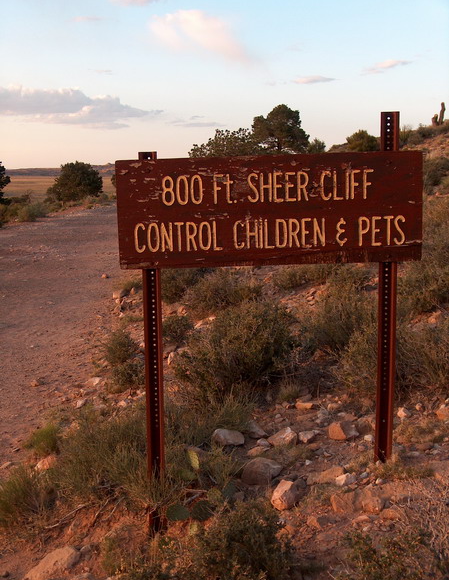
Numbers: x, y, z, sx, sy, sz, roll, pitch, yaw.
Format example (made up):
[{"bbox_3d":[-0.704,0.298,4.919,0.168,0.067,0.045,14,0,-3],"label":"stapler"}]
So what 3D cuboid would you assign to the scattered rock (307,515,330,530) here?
[{"bbox_3d":[0.390,0.964,3.735,0.099,0.053,0.074,0,8,0],"label":"scattered rock"}]

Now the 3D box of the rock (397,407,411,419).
[{"bbox_3d":[0.931,0.637,4.684,0.072,0.055,0.054,0,8,0],"label":"rock"}]

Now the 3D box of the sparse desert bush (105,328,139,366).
[{"bbox_3d":[-0.806,0.450,7.050,0.270,0.270,0.260,-2,9,-7],"label":"sparse desert bush"}]

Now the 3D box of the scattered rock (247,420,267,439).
[{"bbox_3d":[0.178,0.778,5.020,0.120,0.085,0.110,-1,9,2],"label":"scattered rock"}]

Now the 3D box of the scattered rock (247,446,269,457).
[{"bbox_3d":[0.174,0.850,4.742,0.115,0.046,0.086,0,8,0],"label":"scattered rock"}]

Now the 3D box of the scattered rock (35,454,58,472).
[{"bbox_3d":[-0.974,0.950,4.930,0.130,0.080,0.110,-3,9,-12],"label":"scattered rock"}]

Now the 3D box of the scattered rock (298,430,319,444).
[{"bbox_3d":[0.439,0.771,4.705,0.104,0.061,0.078,0,8,0],"label":"scattered rock"}]

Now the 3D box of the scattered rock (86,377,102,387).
[{"bbox_3d":[-0.974,0.686,6.749,0.119,0.064,0.089,0,8,0],"label":"scattered rock"}]

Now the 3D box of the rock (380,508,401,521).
[{"bbox_3d":[0.671,0.908,3.642,0.080,0.037,0.060,0,8,0],"label":"rock"}]

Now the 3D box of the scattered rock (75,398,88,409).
[{"bbox_3d":[-0.961,0.762,6.050,0.093,0.055,0.080,-2,9,-9],"label":"scattered rock"}]

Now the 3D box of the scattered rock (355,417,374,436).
[{"bbox_3d":[0.723,0.705,4.650,0.110,0.080,0.100,0,9,9],"label":"scattered rock"}]

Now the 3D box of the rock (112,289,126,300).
[{"bbox_3d":[-1.224,0.052,10.500,0.155,0.120,0.140,-2,9,-7],"label":"rock"}]

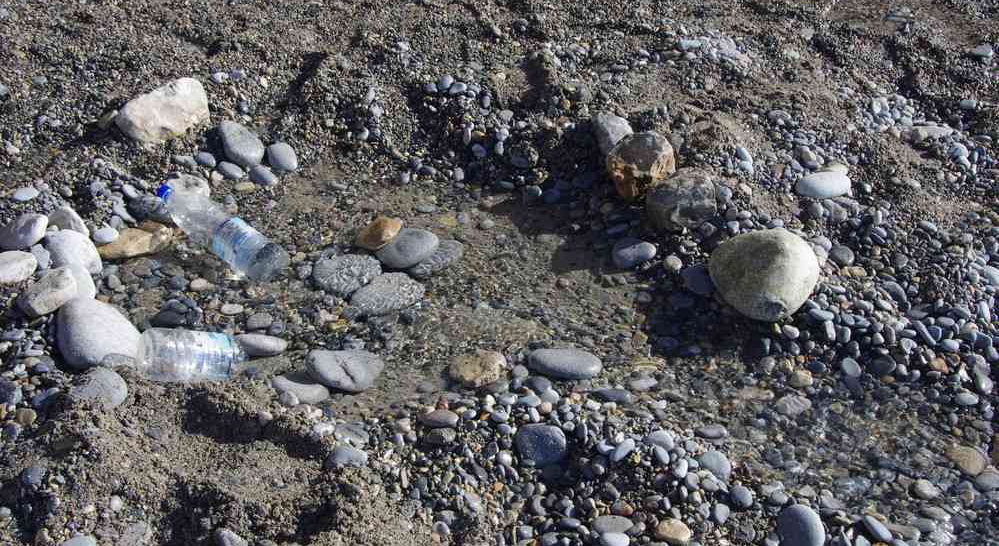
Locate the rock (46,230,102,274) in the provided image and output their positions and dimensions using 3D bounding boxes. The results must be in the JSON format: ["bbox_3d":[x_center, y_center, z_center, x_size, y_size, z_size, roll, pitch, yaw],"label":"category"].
[{"bbox_3d":[-0.788,-0.036,2.522,0.102,0.080,0.096,12,37,16],"label":"rock"}]

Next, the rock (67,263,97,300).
[{"bbox_3d":[-0.738,0.015,2.382,0.078,0.060,0.080,0,40,0],"label":"rock"}]

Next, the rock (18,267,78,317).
[{"bbox_3d":[-0.802,0.033,2.420,0.102,0.083,0.098,-15,38,-20],"label":"rock"}]

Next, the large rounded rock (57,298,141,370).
[{"bbox_3d":[-0.685,0.105,2.325,0.140,0.114,0.136,18,39,24],"label":"large rounded rock"}]

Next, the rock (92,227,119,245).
[{"bbox_3d":[-0.719,-0.069,2.482,0.048,0.029,0.041,0,40,0],"label":"rock"}]

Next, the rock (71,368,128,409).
[{"bbox_3d":[-0.639,0.188,2.176,0.094,0.060,0.086,0,40,0],"label":"rock"}]

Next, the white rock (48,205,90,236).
[{"bbox_3d":[-0.822,-0.091,2.587,0.083,0.075,0.085,12,37,16],"label":"white rock"}]

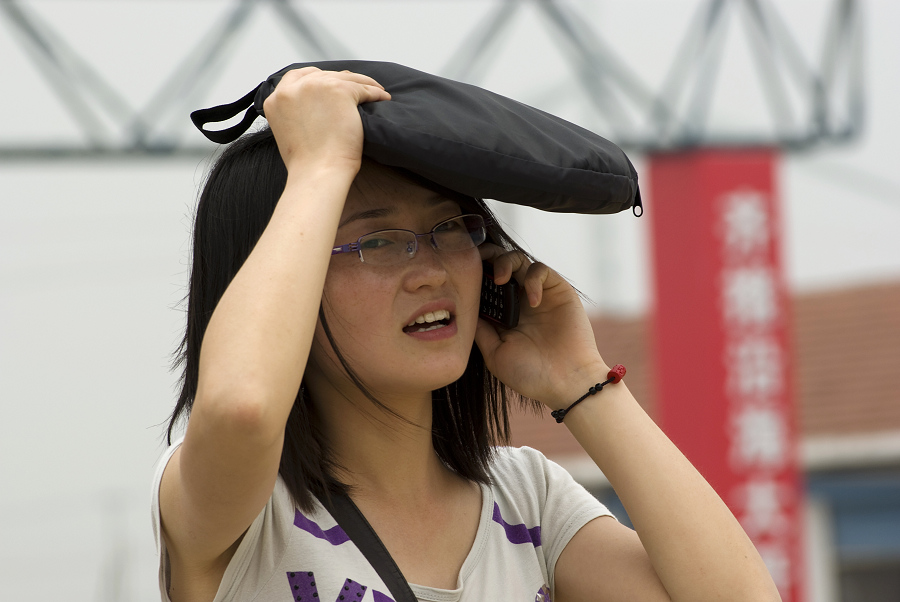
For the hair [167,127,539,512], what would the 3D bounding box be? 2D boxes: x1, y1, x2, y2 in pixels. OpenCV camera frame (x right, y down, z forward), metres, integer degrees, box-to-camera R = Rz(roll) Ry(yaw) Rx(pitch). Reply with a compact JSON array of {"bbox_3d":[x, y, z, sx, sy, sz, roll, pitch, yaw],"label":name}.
[{"bbox_3d":[-0.074,0.012,7.300,0.240,0.305,0.225,-3,-1,-27],"label":"hair"}]

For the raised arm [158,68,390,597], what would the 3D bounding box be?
[{"bbox_3d":[-0.134,0.024,7.190,0.175,0.410,0.270,3,-1,-10],"label":"raised arm"}]

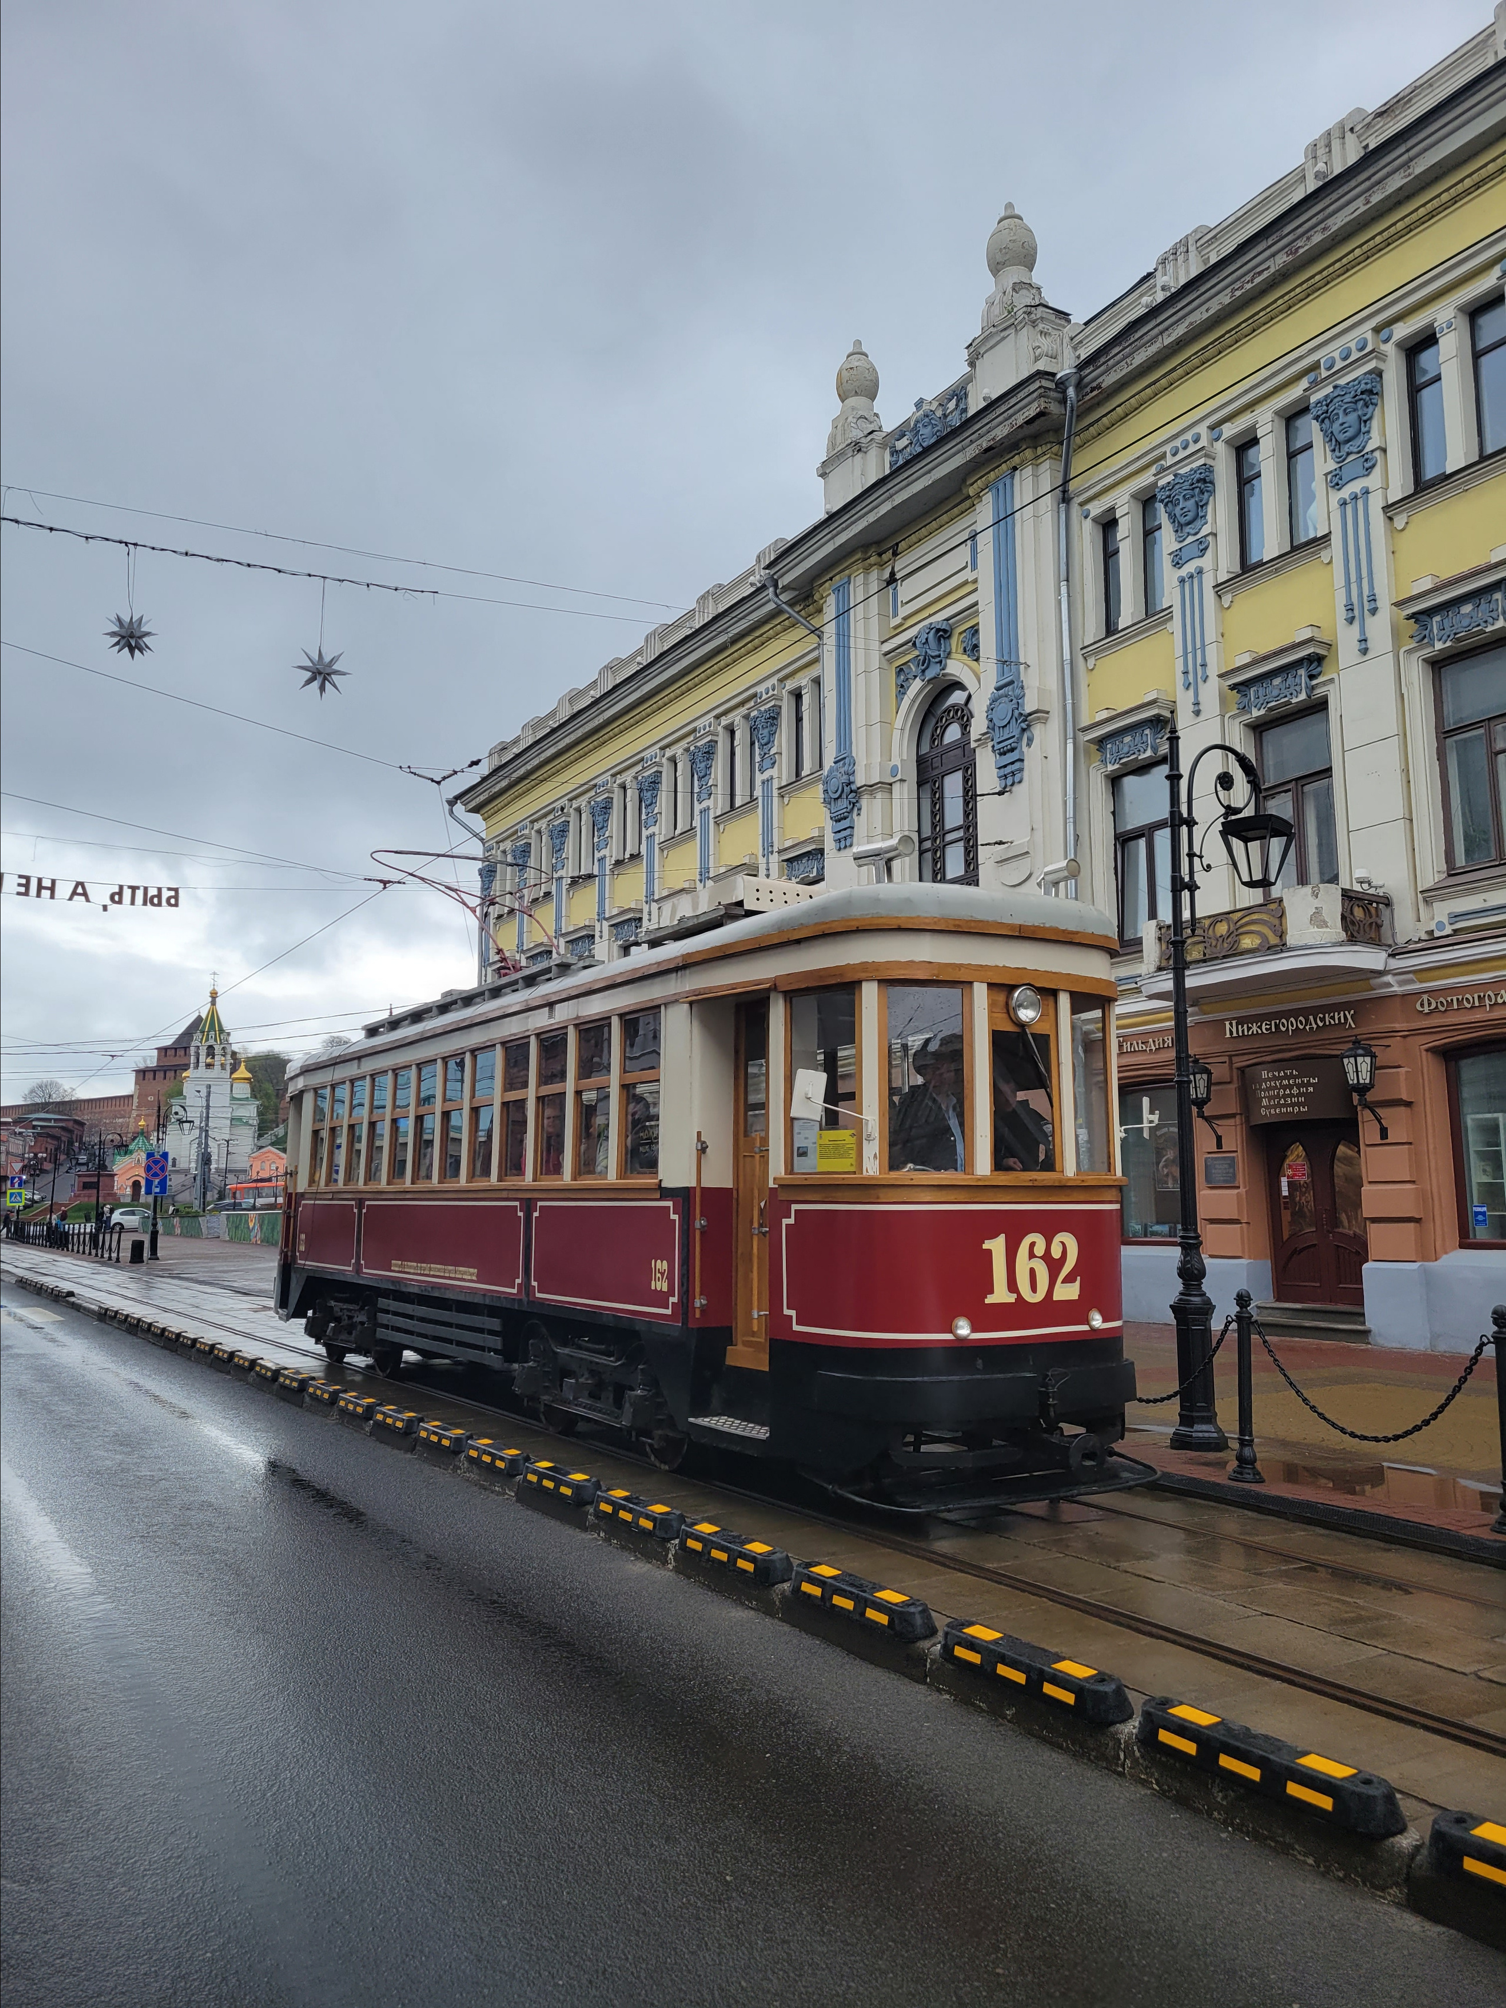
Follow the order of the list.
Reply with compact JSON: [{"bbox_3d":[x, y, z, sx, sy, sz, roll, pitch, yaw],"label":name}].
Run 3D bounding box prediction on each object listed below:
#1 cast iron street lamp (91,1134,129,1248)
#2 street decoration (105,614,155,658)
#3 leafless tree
[{"bbox_3d":[-26.535,7.595,62.146,1.500,5.000,0.450,5,-9,-30],"label":"cast iron street lamp"},{"bbox_3d":[-7.081,-4.186,17.127,0.630,0.610,0.600,5,-9,-30],"label":"street decoration"},{"bbox_3d":[-122.383,17.327,262.340,10.000,10.500,10.000,5,-9,-30],"label":"leafless tree"}]

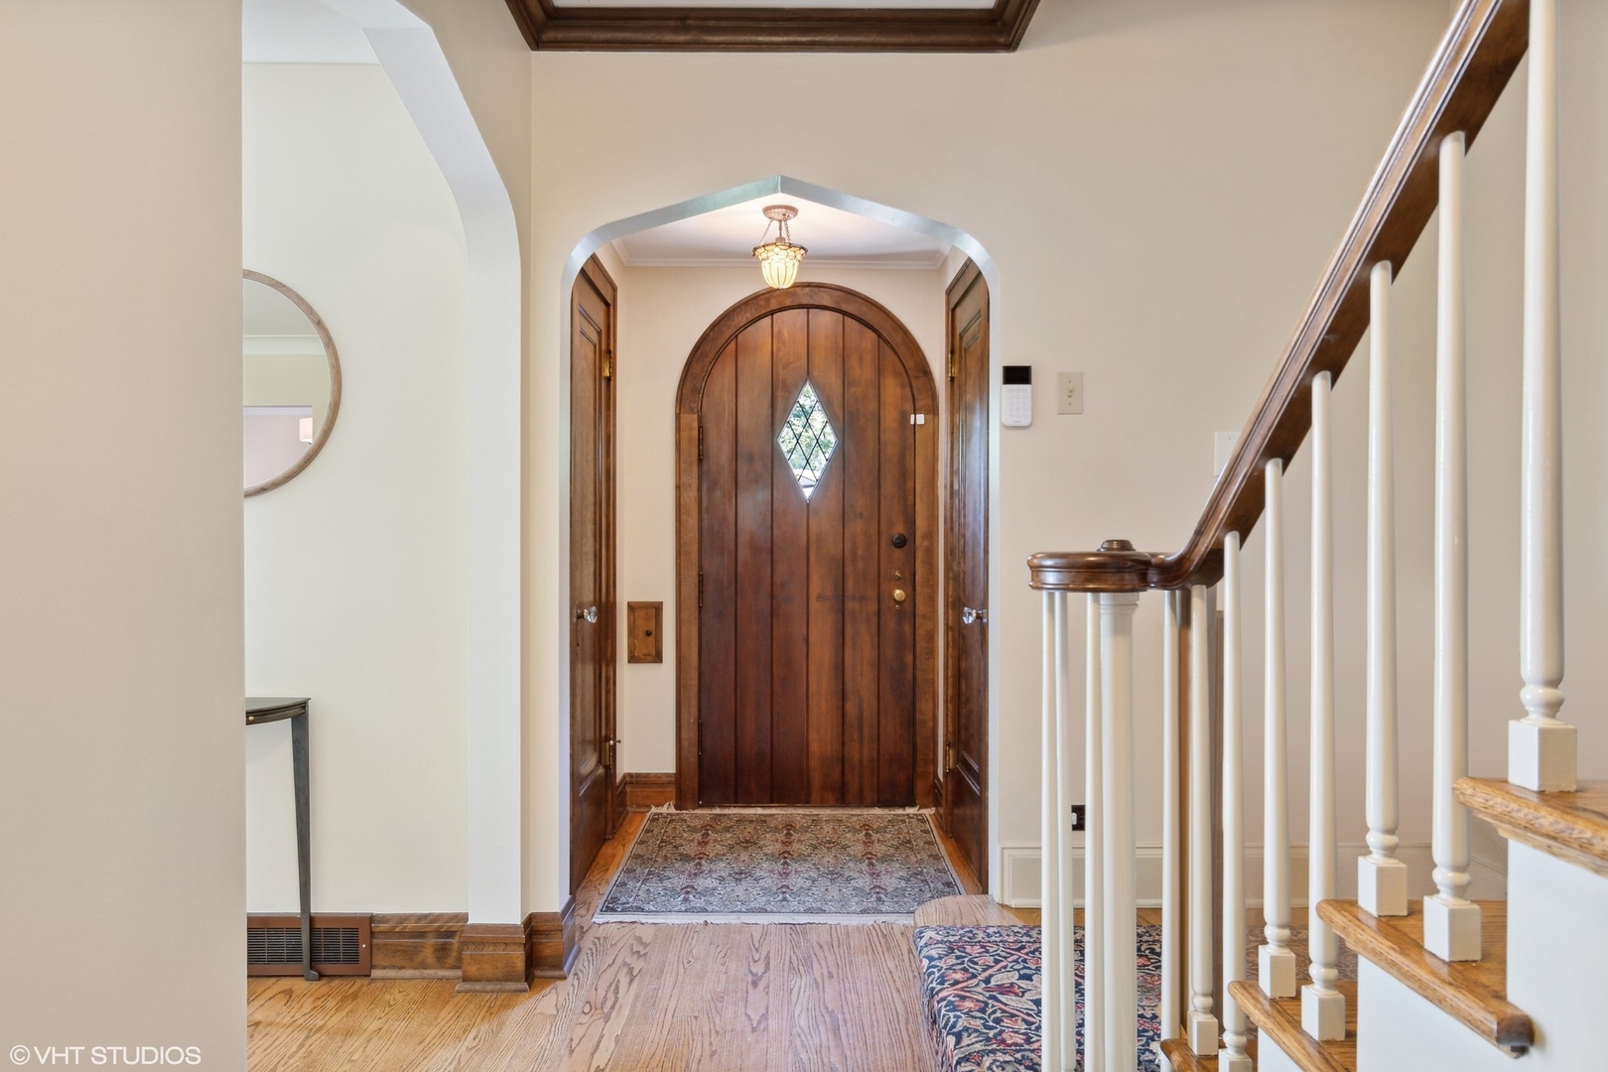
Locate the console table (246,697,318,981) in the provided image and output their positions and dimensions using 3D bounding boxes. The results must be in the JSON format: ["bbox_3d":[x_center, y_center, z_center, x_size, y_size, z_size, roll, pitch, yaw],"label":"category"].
[{"bbox_3d":[-1.535,0.790,2.310,0.550,0.738,0.285,0,0,0],"label":"console table"}]

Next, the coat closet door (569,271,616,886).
[{"bbox_3d":[-0.775,0.140,3.370,0.050,2.060,0.670,0,0,-1],"label":"coat closet door"}]

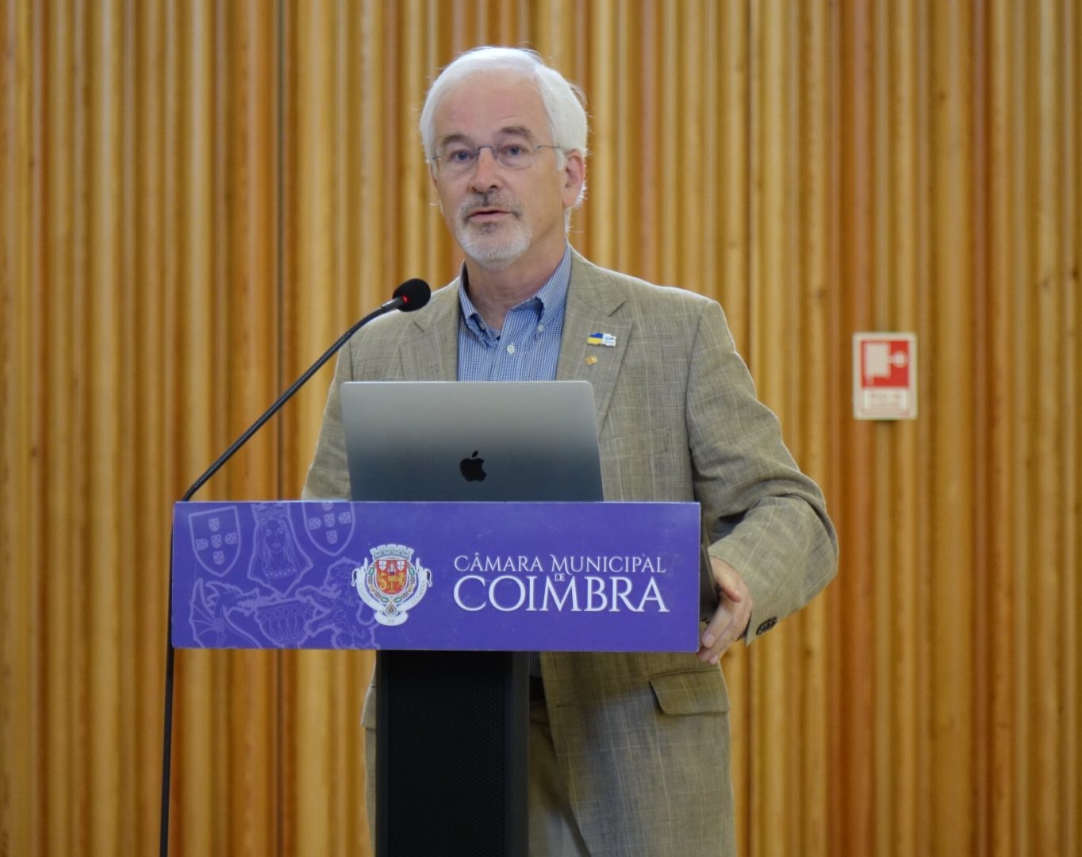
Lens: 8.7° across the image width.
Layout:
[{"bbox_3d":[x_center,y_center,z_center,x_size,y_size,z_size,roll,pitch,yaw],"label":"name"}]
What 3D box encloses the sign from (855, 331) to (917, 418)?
[{"bbox_3d":[0.528,-0.080,10.950,0.098,0.133,0.005,0,0,10],"label":"sign"}]

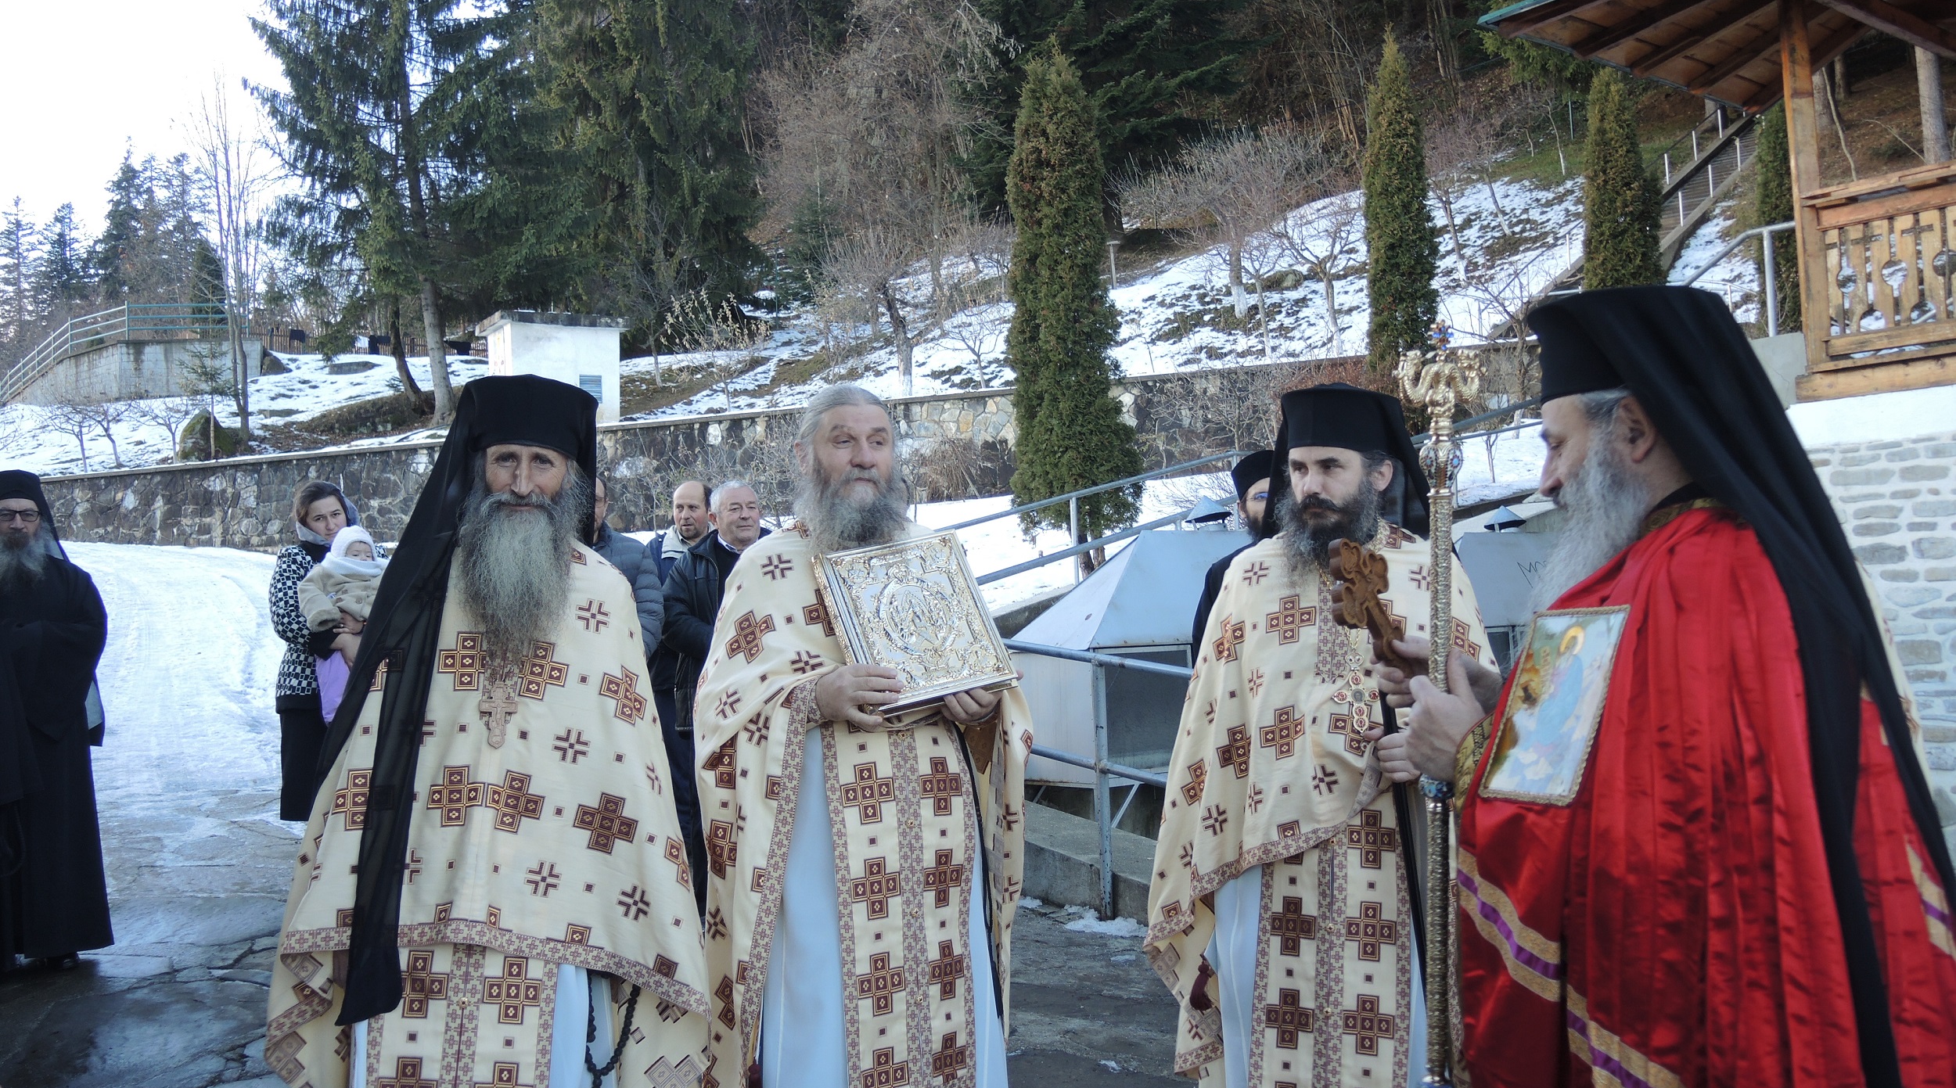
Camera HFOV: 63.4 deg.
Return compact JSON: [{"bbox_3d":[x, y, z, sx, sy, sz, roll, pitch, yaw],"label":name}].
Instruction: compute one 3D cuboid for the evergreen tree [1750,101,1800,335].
[{"bbox_3d":[12.737,-5.058,25.000,0.950,4.600,0.950,-2,-4,0],"label":"evergreen tree"}]

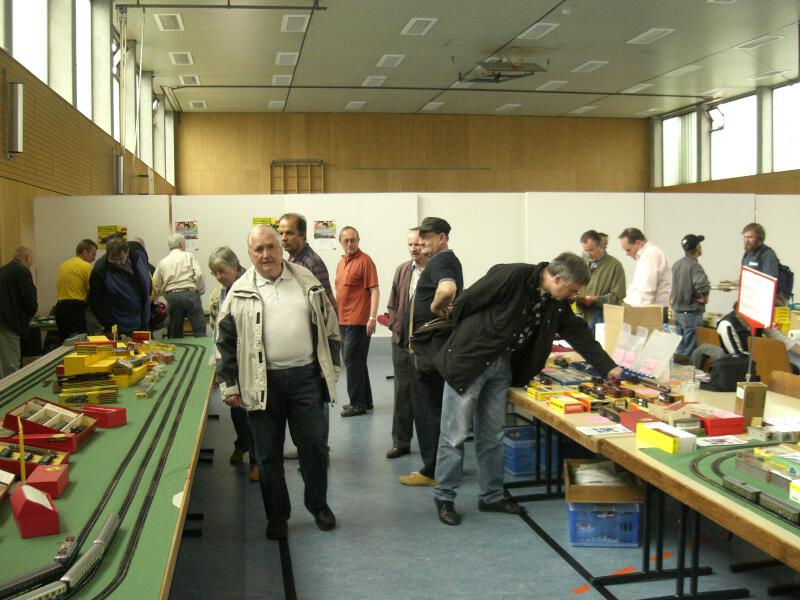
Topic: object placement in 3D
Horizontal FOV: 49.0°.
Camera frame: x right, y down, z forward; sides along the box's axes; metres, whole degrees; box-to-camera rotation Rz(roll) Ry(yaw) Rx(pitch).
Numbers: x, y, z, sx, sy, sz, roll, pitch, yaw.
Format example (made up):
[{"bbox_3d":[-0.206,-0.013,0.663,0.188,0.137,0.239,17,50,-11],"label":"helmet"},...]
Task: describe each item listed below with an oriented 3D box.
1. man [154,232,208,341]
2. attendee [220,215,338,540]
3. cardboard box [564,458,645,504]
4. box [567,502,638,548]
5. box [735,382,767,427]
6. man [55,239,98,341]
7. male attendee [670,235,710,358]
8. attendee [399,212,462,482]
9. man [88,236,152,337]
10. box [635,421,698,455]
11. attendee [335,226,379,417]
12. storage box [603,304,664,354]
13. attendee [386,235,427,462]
[{"bbox_3d":[-2.624,0.093,10.500,0.580,1.760,0.420,1,4,18],"label":"man"},{"bbox_3d":[-0.693,0.447,5.050,0.700,1.745,0.450,-1,4,-5],"label":"attendee"},{"bbox_3d":[1.103,1.005,4.865,0.400,0.097,0.530,0,4,6],"label":"cardboard box"},{"bbox_3d":[1.122,1.194,4.931,0.365,0.237,0.460,0,4,5],"label":"box"},{"bbox_3d":[1.638,0.490,4.081,0.103,0.197,0.083,-1,4,-1],"label":"box"},{"bbox_3d":[-3.499,0.198,9.500,0.500,1.700,0.420,2,5,37],"label":"man"},{"bbox_3d":[2.679,0.222,8.100,0.440,1.649,0.300,3,5,41],"label":"male attendee"},{"bbox_3d":[0.230,0.346,6.020,0.430,1.800,0.550,-2,4,-17],"label":"attendee"},{"bbox_3d":[-2.626,0.251,8.250,0.560,1.691,0.470,0,4,9],"label":"man"},{"bbox_3d":[1.172,0.606,3.873,0.113,0.069,0.301,-1,4,-14],"label":"box"},{"bbox_3d":[-0.426,0.191,8.500,0.380,1.790,0.500,-4,5,-45],"label":"attendee"},{"bbox_3d":[1.564,0.251,5.896,0.275,0.433,0.320,-1,4,-10],"label":"storage box"},{"bbox_3d":[0.144,0.327,6.830,0.560,1.730,0.380,1,4,19],"label":"attendee"}]

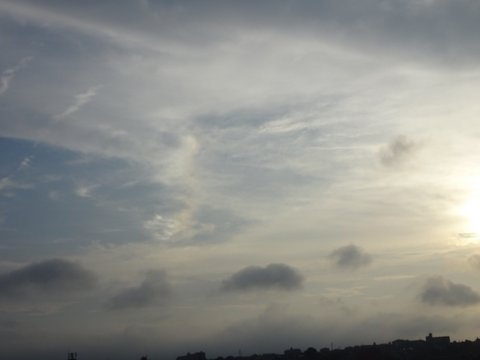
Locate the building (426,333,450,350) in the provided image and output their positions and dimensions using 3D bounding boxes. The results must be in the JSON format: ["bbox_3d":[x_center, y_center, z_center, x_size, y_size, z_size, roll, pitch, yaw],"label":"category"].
[{"bbox_3d":[191.726,157.139,754.866,23.000,17.000,14.000,-4,-14,17],"label":"building"}]

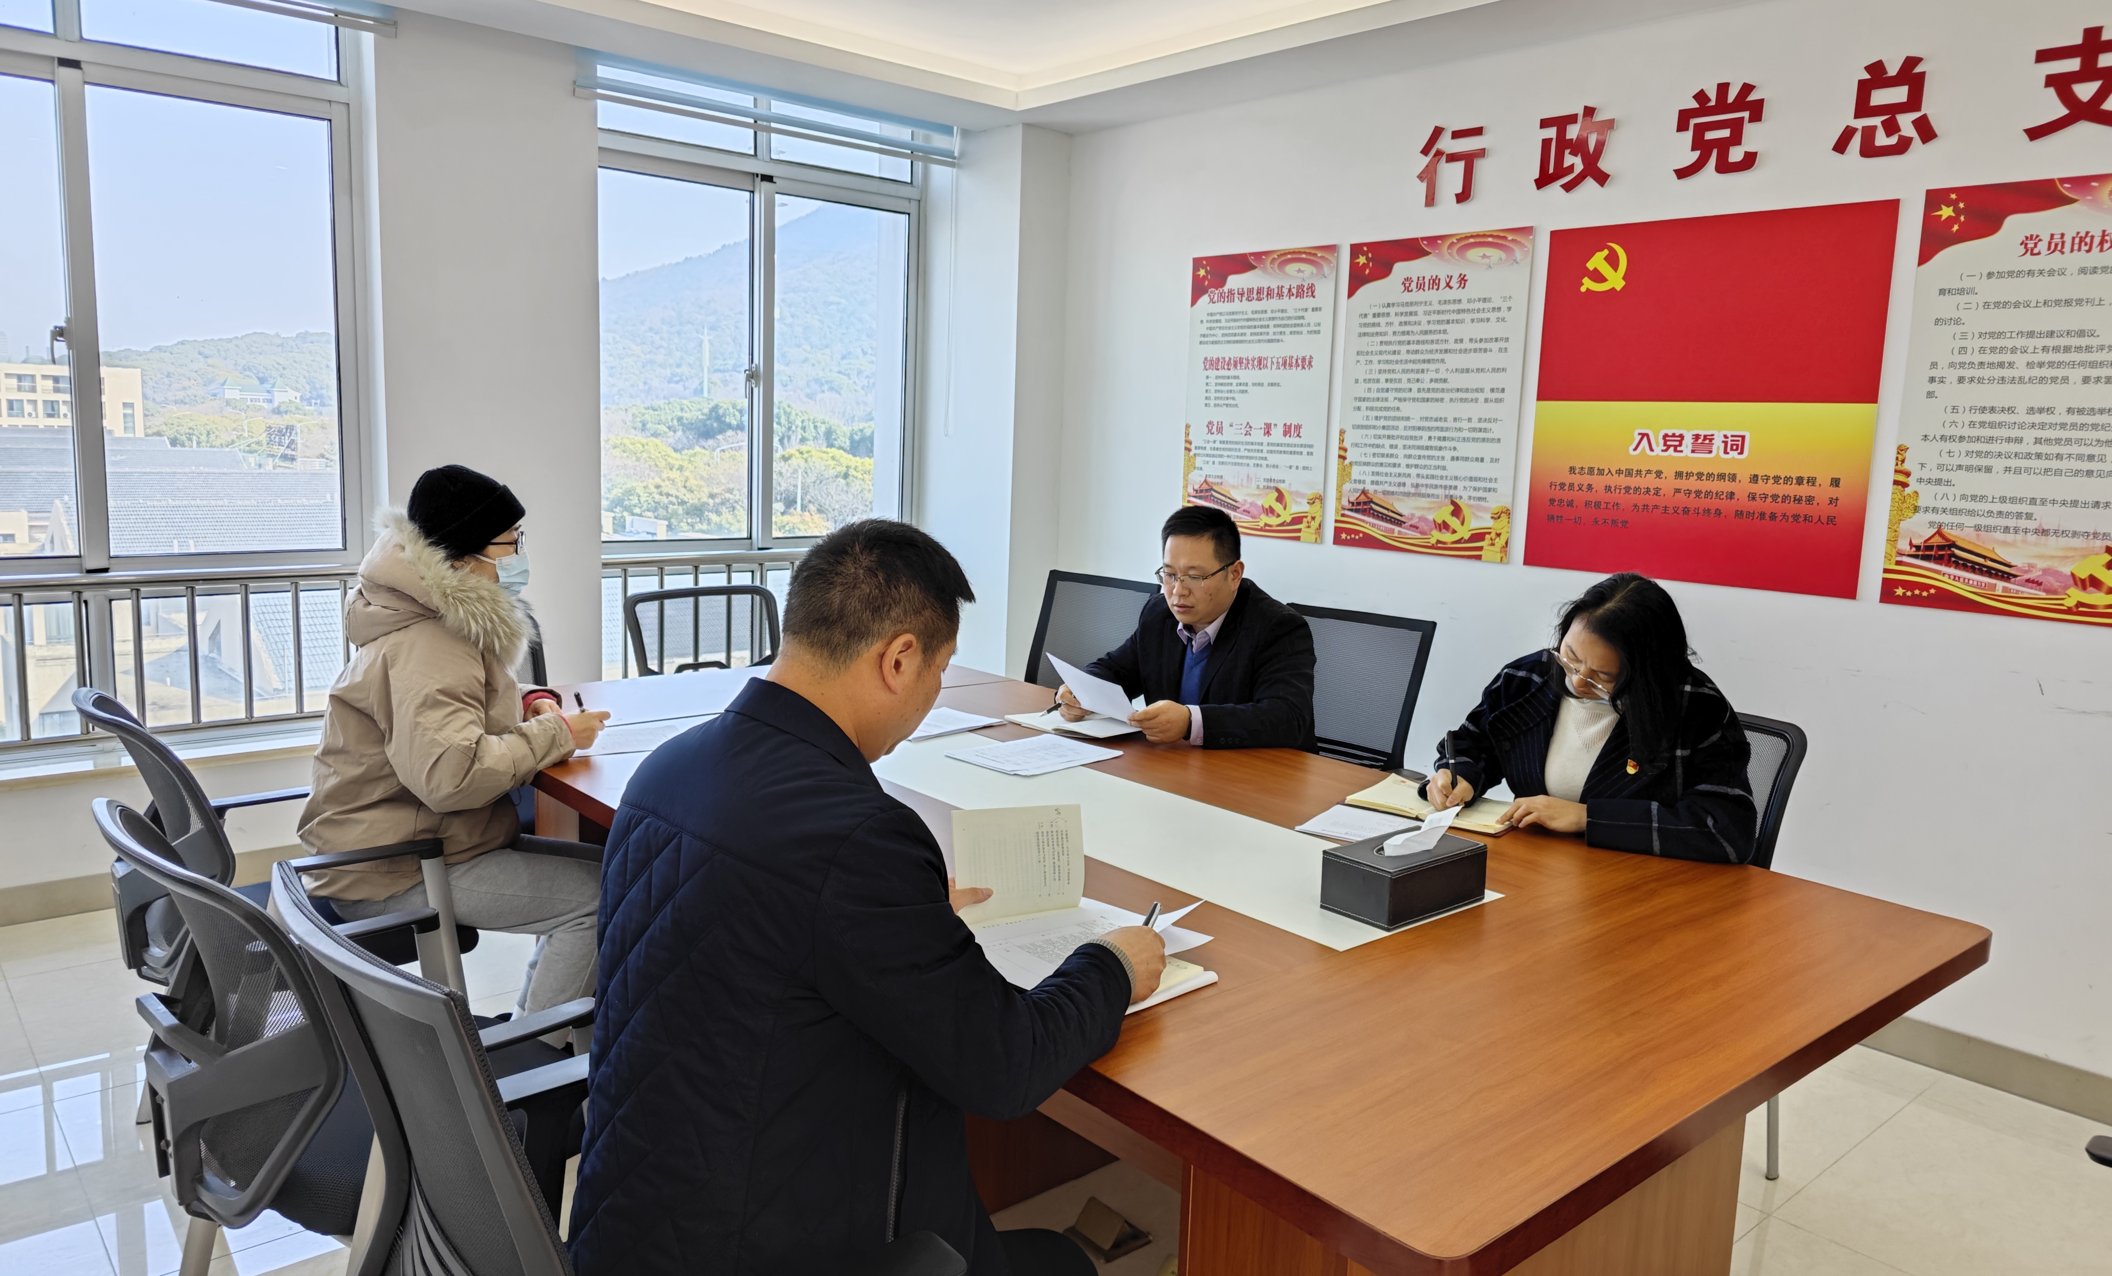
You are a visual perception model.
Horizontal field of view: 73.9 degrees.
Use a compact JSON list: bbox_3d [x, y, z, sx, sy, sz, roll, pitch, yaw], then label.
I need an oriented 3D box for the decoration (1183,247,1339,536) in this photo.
[{"bbox_3d":[0.668,-0.811,4.719,0.020,0.945,0.630,-5,11,-41],"label":"decoration"}]

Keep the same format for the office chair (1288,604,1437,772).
[{"bbox_3d":[0.544,0.435,3.396,0.580,0.980,0.550,-5,10,-40],"label":"office chair"}]

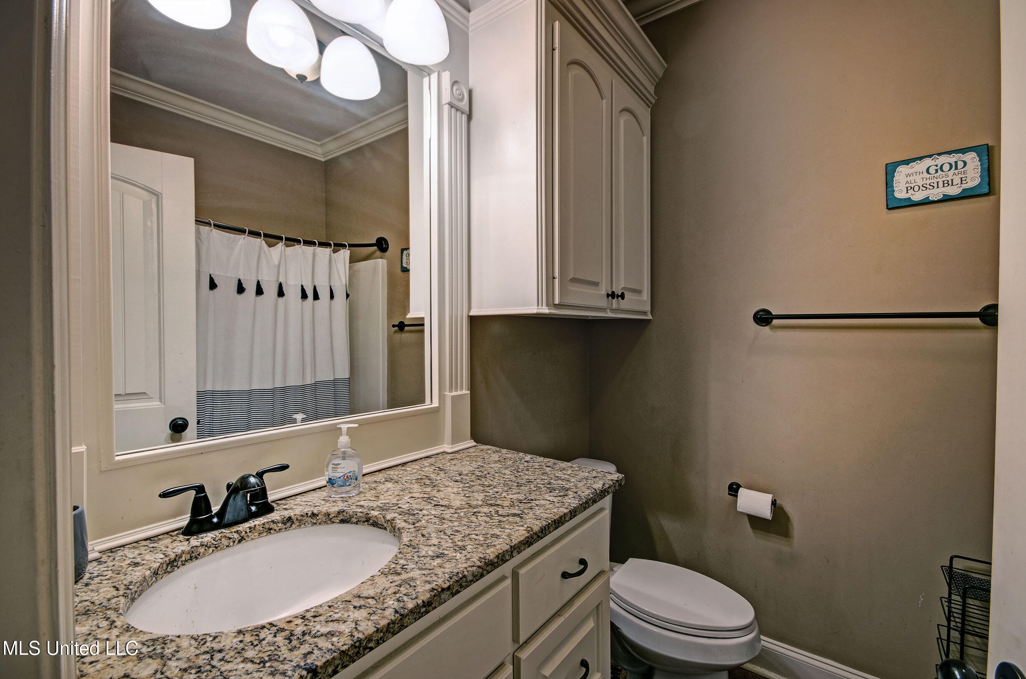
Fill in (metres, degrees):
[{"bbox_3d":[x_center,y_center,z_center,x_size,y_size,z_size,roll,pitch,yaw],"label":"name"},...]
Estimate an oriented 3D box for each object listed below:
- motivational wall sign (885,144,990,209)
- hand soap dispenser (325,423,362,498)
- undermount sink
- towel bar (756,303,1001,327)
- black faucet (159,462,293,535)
[{"bbox_3d":[1.323,-0.508,1.335,0.231,0.150,0.015,-2,0,36],"label":"motivational wall sign"},{"bbox_3d":[-0.383,0.271,0.966,0.085,0.160,0.052,0,1,-12],"label":"hand soap dispenser"},{"bbox_3d":[-0.374,0.458,0.697,0.345,0.155,0.405,1,1,39],"label":"undermount sink"},{"bbox_3d":[1.175,-0.077,1.419,0.665,0.065,0.070,1,1,36],"label":"towel bar"},{"bbox_3d":[-0.517,0.300,0.807,0.145,0.106,0.222,1,1,39],"label":"black faucet"}]

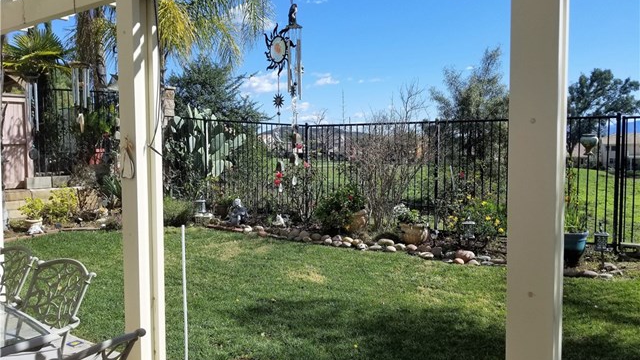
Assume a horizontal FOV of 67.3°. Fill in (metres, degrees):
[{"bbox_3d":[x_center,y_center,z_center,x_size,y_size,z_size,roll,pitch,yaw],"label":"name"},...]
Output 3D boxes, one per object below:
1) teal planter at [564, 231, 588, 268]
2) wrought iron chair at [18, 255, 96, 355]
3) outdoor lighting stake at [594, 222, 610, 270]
[{"bbox_3d":[2.997,0.833,5.789,0.430,0.415,0.430,2,4,31],"label":"teal planter"},{"bbox_3d":[-1.575,0.912,2.477,0.600,0.910,0.630,2,4,34],"label":"wrought iron chair"},{"bbox_3d":[3.357,0.786,5.685,0.150,0.575,0.150,2,4,31],"label":"outdoor lighting stake"}]

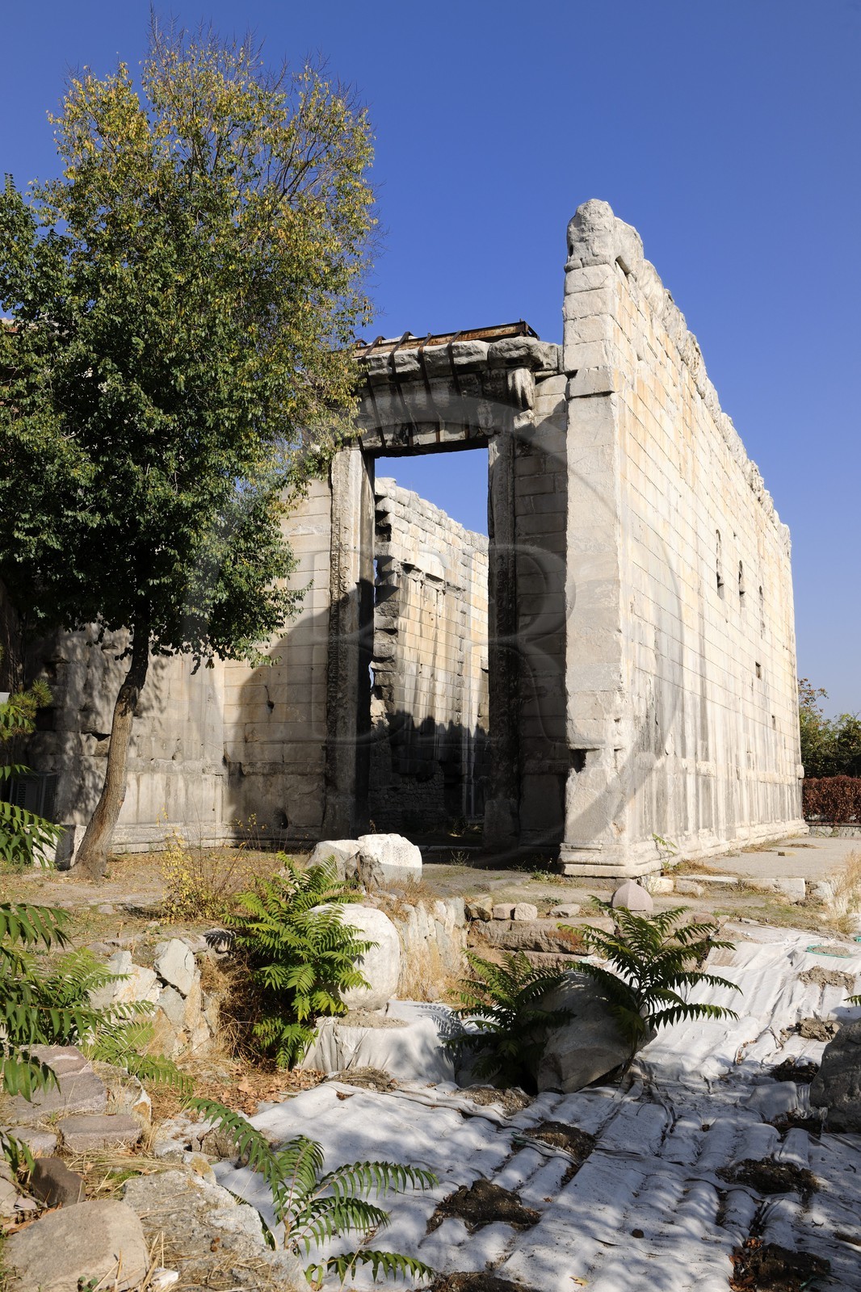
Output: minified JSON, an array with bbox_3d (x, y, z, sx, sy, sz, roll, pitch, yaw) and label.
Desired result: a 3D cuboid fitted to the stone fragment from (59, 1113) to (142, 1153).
[{"bbox_3d":[-1.724,2.535,6.000,0.400,0.130,0.300,2,-8,-15],"label":"stone fragment"}]

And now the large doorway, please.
[{"bbox_3d":[-0.050,-0.055,26.283,3.216,9.060,0.660,-3,-8,23],"label":"large doorway"}]

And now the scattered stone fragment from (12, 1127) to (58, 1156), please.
[{"bbox_3d":[-2.156,2.691,6.227,0.280,0.110,0.240,0,-7,0],"label":"scattered stone fragment"}]

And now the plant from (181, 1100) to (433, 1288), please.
[{"bbox_3d":[-0.560,2.552,5.450,1.080,0.620,0.850,1,-8,-5],"label":"plant"}]

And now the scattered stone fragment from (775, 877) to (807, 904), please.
[{"bbox_3d":[5.898,3.992,18.800,0.500,0.400,0.420,-2,-8,17],"label":"scattered stone fragment"}]

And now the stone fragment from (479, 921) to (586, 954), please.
[{"bbox_3d":[1.249,3.571,14.078,1.400,0.340,0.500,-3,-7,25],"label":"stone fragment"}]

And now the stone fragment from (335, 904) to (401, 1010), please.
[{"bbox_3d":[-0.690,2.928,10.900,0.840,0.950,0.800,1,-8,-3],"label":"stone fragment"}]

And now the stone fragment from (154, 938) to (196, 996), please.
[{"bbox_3d":[-2.757,3.473,12.400,0.430,0.600,0.300,2,-8,-12],"label":"stone fragment"}]

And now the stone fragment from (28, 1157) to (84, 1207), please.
[{"bbox_3d":[-1.800,2.582,5.535,0.260,0.190,0.200,2,-7,-15],"label":"stone fragment"}]

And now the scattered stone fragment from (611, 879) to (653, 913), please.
[{"bbox_3d":[2.587,3.230,14.723,0.540,0.420,0.540,0,-7,0],"label":"scattered stone fragment"}]

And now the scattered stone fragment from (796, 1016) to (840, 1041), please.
[{"bbox_3d":[3.857,3.814,11.431,0.460,0.180,0.350,0,-7,0],"label":"scattered stone fragment"}]

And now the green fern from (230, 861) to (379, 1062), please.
[{"bbox_3d":[-1.132,2.775,10.300,1.250,1.750,1.200,1,-8,-6],"label":"green fern"}]

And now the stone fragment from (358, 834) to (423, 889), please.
[{"bbox_3d":[-0.578,3.013,16.100,0.905,0.739,0.700,1,-8,-2],"label":"stone fragment"}]

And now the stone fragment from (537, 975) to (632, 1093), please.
[{"bbox_3d":[1.506,3.657,10.846,1.050,0.980,0.850,2,-7,-20],"label":"stone fragment"}]

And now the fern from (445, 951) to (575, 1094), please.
[{"bbox_3d":[0.694,3.258,10.000,1.050,1.080,0.950,0,-8,4],"label":"fern"}]

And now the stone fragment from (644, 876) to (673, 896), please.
[{"bbox_3d":[3.725,3.926,18.800,0.480,0.290,0.380,-1,-8,11],"label":"stone fragment"}]

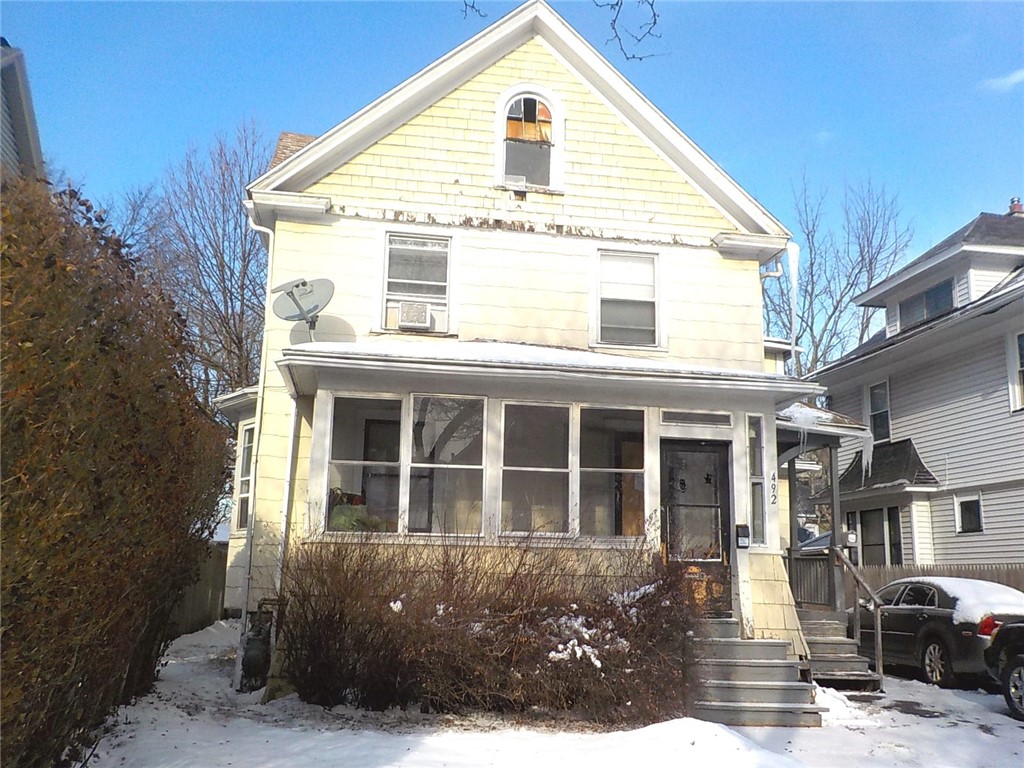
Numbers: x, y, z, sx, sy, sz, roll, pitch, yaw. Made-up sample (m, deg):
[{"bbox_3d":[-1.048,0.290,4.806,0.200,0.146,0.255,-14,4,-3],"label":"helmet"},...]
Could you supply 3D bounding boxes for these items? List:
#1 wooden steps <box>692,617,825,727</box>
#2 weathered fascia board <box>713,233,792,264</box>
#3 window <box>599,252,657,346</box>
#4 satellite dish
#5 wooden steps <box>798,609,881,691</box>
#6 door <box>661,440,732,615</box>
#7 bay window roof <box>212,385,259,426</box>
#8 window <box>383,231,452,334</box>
[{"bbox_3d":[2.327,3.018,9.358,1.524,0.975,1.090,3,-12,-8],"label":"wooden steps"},{"bbox_3d":[3.533,-2.005,13.103,1.090,0.270,0.350,3,-12,-8],"label":"weathered fascia board"},{"bbox_3d":[1.666,-1.220,12.786,0.867,1.363,0.100,3,-12,-8],"label":"window"},{"bbox_3d":[-2.605,-0.982,11.052,0.660,0.620,0.440,-3,-13,21],"label":"satellite dish"},{"bbox_3d":[4.065,3.444,11.528,0.900,0.955,1.050,3,-12,-8],"label":"wooden steps"},{"bbox_3d":[2.124,1.620,10.229,0.858,1.993,0.090,3,-12,-8],"label":"door"},{"bbox_3d":[-4.093,0.389,13.888,0.860,0.400,3.300,3,-12,-8],"label":"bay window roof"},{"bbox_3d":[-1.308,-1.400,12.326,0.923,1.416,0.130,3,-9,-10],"label":"window"}]

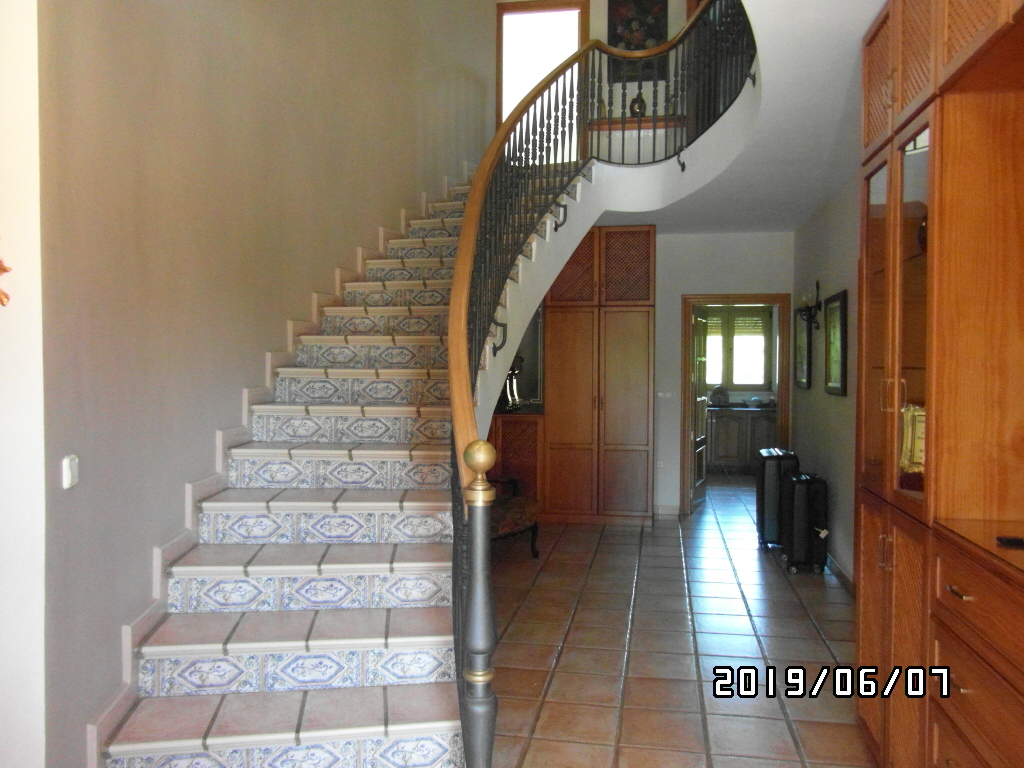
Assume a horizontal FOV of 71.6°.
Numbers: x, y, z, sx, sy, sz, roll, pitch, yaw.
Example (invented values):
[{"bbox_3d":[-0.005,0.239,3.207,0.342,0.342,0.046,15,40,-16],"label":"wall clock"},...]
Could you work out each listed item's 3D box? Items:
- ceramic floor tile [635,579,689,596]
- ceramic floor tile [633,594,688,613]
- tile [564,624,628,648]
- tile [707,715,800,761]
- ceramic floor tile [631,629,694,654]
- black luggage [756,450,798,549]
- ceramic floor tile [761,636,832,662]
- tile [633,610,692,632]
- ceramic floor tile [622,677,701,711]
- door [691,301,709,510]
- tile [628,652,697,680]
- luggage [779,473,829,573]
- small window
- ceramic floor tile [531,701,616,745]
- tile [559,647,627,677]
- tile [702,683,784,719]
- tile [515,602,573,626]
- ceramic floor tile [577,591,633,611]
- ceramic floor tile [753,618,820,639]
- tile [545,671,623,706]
[{"bbox_3d":[0.970,1.322,4.585,0.314,0.012,0.297,0,2,10],"label":"ceramic floor tile"},{"bbox_3d":[0.906,1.335,4.296,0.306,0.012,0.300,0,1,10],"label":"ceramic floor tile"},{"bbox_3d":[0.453,1.345,3.745,0.314,0.012,0.297,0,2,10],"label":"tile"},{"bbox_3d":[0.921,1.372,2.761,0.314,0.012,0.297,0,2,10],"label":"tile"},{"bbox_3d":[0.774,1.341,3.677,0.315,0.014,0.300,0,1,10],"label":"ceramic floor tile"},{"bbox_3d":[2.120,0.925,5.669,0.270,0.750,0.480,1,1,14],"label":"black luggage"},{"bbox_3d":[1.432,1.344,3.578,0.315,0.014,0.300,0,1,10],"label":"ceramic floor tile"},{"bbox_3d":[0.836,1.335,3.975,0.315,0.014,0.300,0,1,10],"label":"tile"},{"bbox_3d":[0.651,1.354,3.082,0.315,0.014,0.300,0,1,10],"label":"ceramic floor tile"},{"bbox_3d":[1.961,0.242,7.394,0.040,2.030,0.820,1,2,24],"label":"door"},{"bbox_3d":[0.718,1.354,3.401,0.314,0.012,0.297,0,2,10],"label":"tile"},{"bbox_3d":[2.097,0.982,5.120,0.250,0.645,0.440,0,1,12],"label":"luggage"},{"bbox_3d":[3.104,-0.491,10.121,1.140,1.190,0.100,0,1,10],"label":"small window"},{"bbox_3d":[0.267,1.367,2.857,0.306,0.012,0.300,0,1,10],"label":"ceramic floor tile"},{"bbox_3d":[0.384,1.346,3.429,0.315,0.014,0.300,0,1,10],"label":"tile"},{"bbox_3d":[0.984,1.364,3.057,0.314,0.012,0.297,0,2,10],"label":"tile"},{"bbox_3d":[0.188,1.337,4.094,0.306,0.012,0.300,0,1,10],"label":"tile"},{"bbox_3d":[0.569,1.326,4.322,0.315,0.014,0.300,0,1,10],"label":"ceramic floor tile"},{"bbox_3d":[1.494,1.338,3.876,0.315,0.014,0.300,0,1,10],"label":"ceramic floor tile"},{"bbox_3d":[0.327,1.361,3.153,0.314,0.012,0.297,0,2,10],"label":"tile"}]

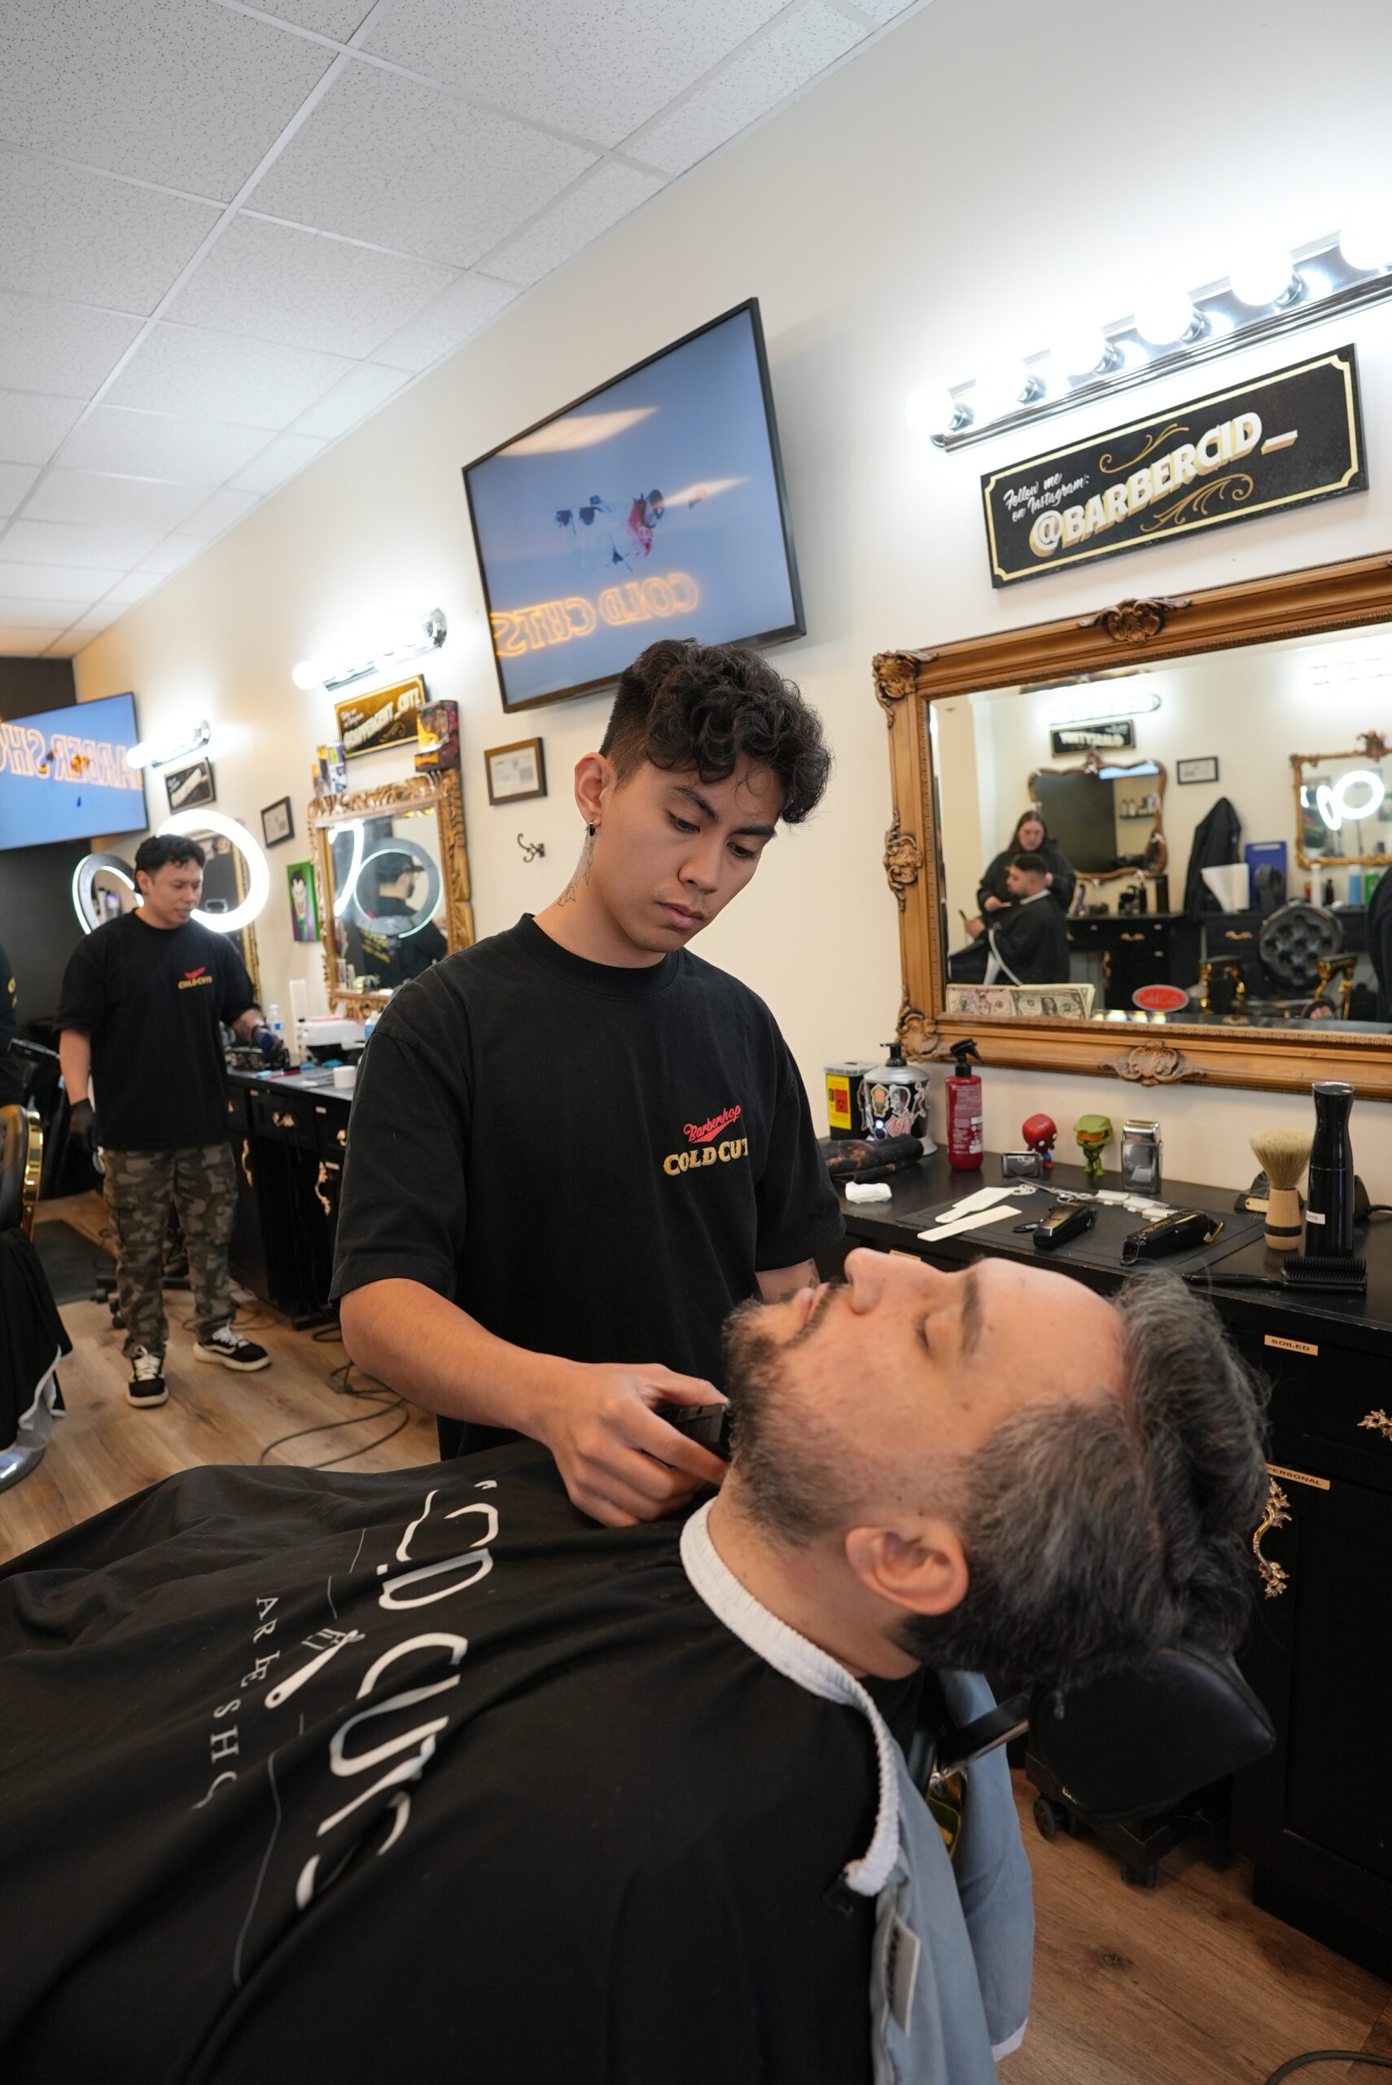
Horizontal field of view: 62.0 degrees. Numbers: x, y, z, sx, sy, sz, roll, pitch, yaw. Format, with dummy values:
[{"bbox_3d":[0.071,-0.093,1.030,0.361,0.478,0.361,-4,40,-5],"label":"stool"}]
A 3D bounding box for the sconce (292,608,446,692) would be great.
[{"bbox_3d":[-1.117,-1.314,3.880,0.165,0.125,0.870,-12,11,-40],"label":"sconce"}]

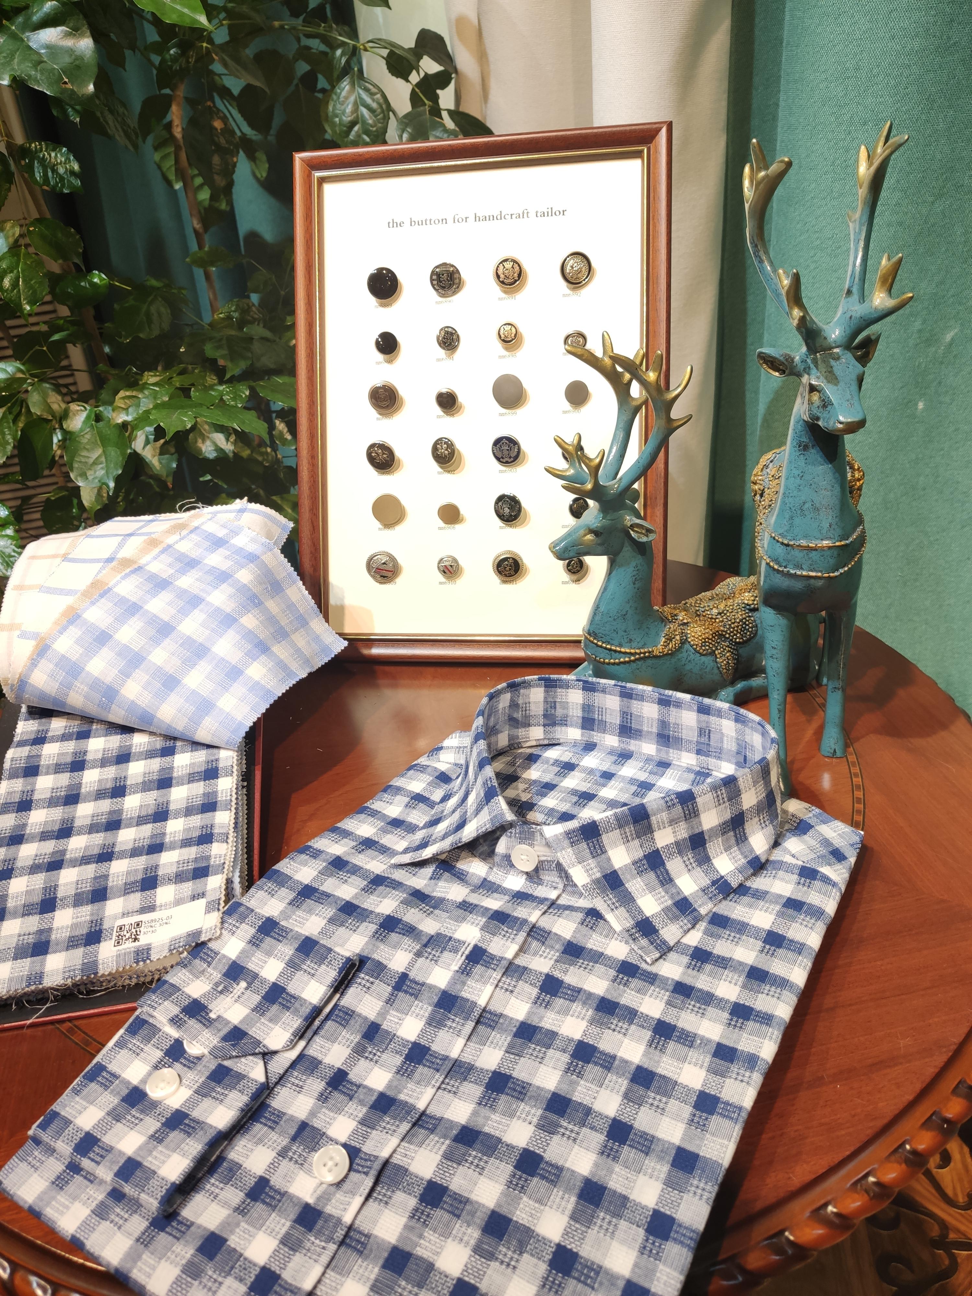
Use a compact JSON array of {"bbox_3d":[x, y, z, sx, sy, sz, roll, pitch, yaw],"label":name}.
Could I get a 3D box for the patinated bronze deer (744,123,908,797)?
[{"bbox_3d":[0.154,-0.087,0.496,0.072,0.303,0.140,1,29,11],"label":"patinated bronze deer"}]

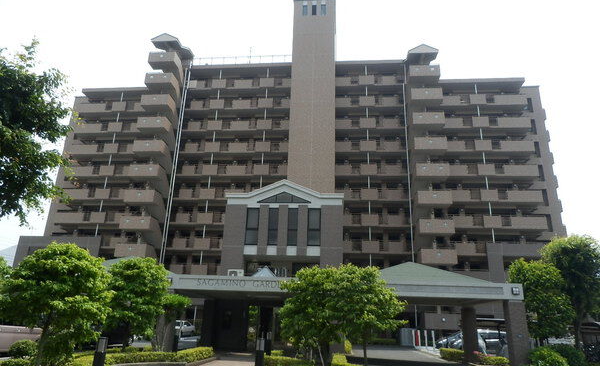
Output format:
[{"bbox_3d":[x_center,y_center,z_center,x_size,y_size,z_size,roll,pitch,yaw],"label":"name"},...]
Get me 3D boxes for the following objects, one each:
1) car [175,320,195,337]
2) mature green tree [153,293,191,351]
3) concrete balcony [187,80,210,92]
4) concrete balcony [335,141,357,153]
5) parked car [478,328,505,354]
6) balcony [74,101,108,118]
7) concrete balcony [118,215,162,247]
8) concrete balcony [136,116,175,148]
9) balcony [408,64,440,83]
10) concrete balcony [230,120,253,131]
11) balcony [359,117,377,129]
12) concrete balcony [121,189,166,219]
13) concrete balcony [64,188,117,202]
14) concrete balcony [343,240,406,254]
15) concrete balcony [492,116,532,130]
[{"bbox_3d":[-11.474,13.605,38.979,3.900,1.470,1.600,-9,-21,29],"label":"car"},{"bbox_3d":[-5.228,5.750,16.967,1.560,2.443,1.500,0,-19,6],"label":"mature green tree"},{"bbox_3d":[-12.657,-12.132,52.605,2.394,1.211,1.200,0,-18,6],"label":"concrete balcony"},{"bbox_3d":[4.985,-3.849,47.265,1.780,1.280,1.200,0,-18,5],"label":"concrete balcony"},{"bbox_3d":[10.713,9.154,23.663,4.300,1.580,1.700,0,-19,6],"label":"parked car"},{"bbox_3d":[-25.411,-9.030,51.852,3.338,1.163,1.300,0,-19,5],"label":"balcony"},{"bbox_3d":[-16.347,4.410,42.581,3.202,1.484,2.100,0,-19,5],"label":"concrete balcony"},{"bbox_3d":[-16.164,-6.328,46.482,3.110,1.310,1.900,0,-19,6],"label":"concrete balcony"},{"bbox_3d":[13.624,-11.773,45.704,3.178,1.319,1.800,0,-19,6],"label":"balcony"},{"bbox_3d":[-6.966,-6.703,50.259,2.514,1.211,1.200,0,-18,6],"label":"concrete balcony"},{"bbox_3d":[7.828,-6.573,47.927,1.800,1.310,1.200,0,-18,5],"label":"balcony"},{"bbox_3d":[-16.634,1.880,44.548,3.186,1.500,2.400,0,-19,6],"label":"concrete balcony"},{"bbox_3d":[-24.244,1.521,48.296,5.700,1.250,1.300,0,-18,5],"label":"concrete balcony"},{"bbox_3d":[7.745,6.872,43.696,6.600,1.350,1.400,0,-19,6],"label":"concrete balcony"},{"bbox_3d":[23.886,-6.675,47.096,3.796,1.211,1.200,0,-18,6],"label":"concrete balcony"}]

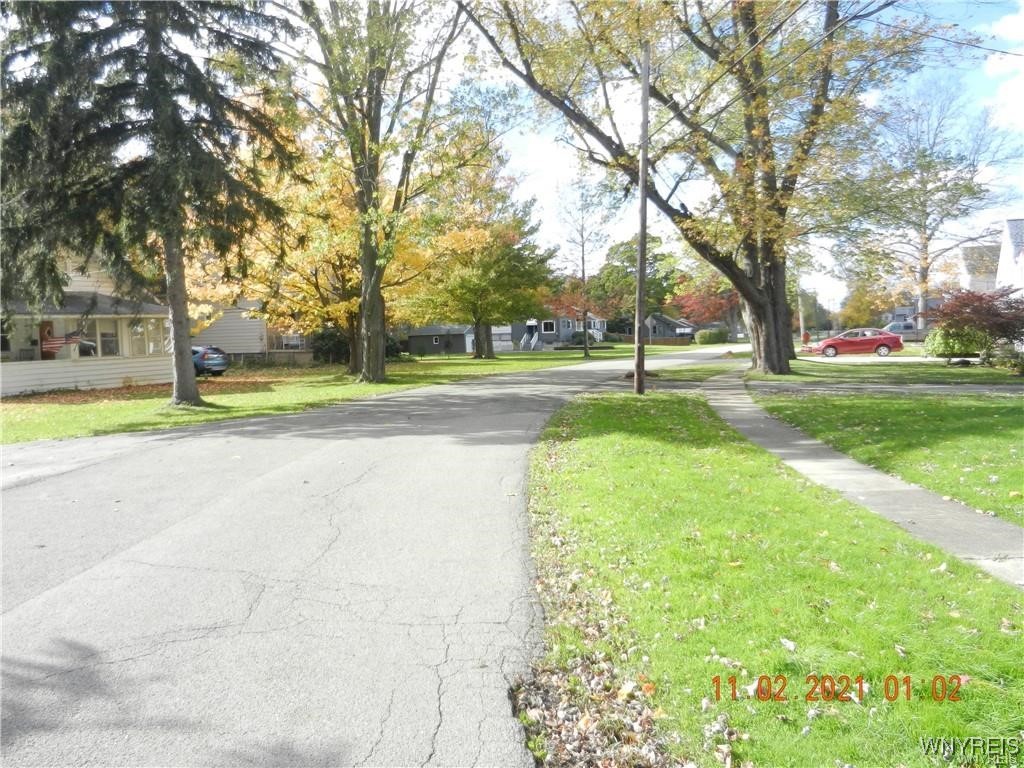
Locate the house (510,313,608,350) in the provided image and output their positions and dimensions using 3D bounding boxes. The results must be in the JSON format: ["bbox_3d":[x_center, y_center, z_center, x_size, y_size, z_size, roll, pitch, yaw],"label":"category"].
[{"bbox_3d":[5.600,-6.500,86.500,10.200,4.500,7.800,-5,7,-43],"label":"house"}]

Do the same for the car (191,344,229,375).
[{"bbox_3d":[-17.950,-1.280,41.200,4.500,1.650,1.820,3,6,28],"label":"car"}]

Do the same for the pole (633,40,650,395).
[{"bbox_3d":[3.320,-4.100,18.700,0.260,8.800,0.260,0,5,0],"label":"pole"}]

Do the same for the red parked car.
[{"bbox_3d":[17.500,-2.140,38.100,4.580,1.450,1.800,0,5,-1],"label":"red parked car"}]

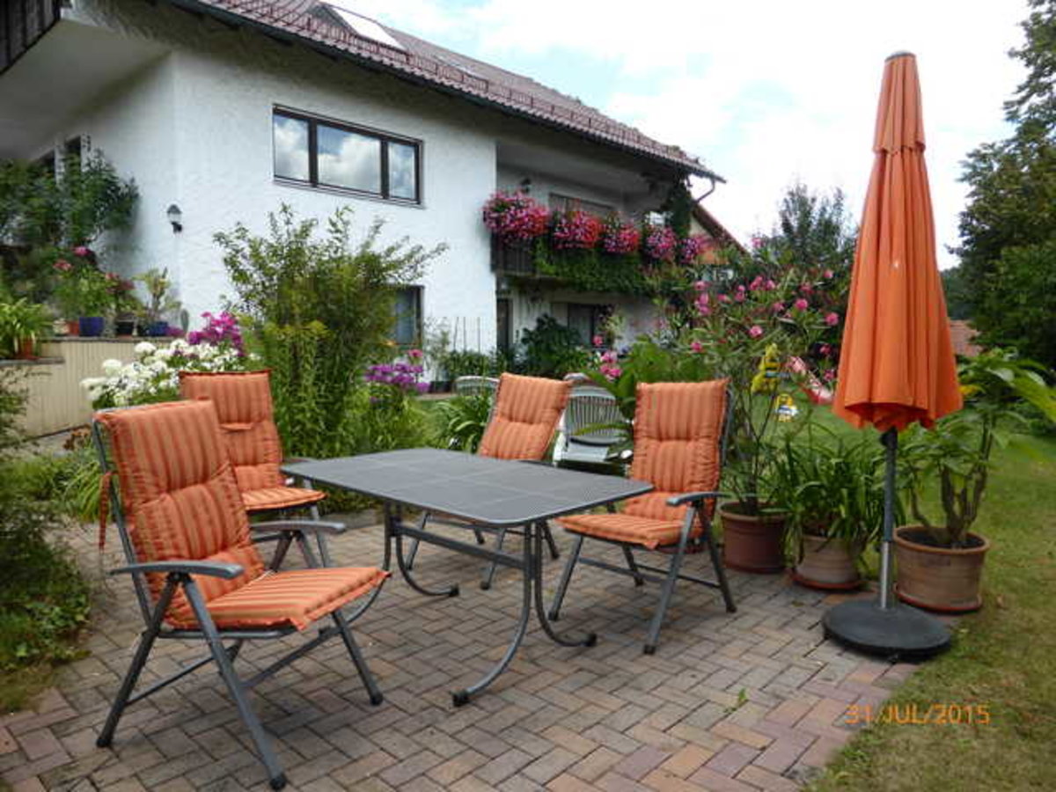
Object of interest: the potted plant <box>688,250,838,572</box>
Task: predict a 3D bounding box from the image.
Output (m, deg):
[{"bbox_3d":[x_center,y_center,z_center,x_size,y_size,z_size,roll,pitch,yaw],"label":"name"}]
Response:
[{"bbox_3d":[1.395,0.091,4.373,0.840,1.840,0.820,1,4,18],"label":"potted plant"}]

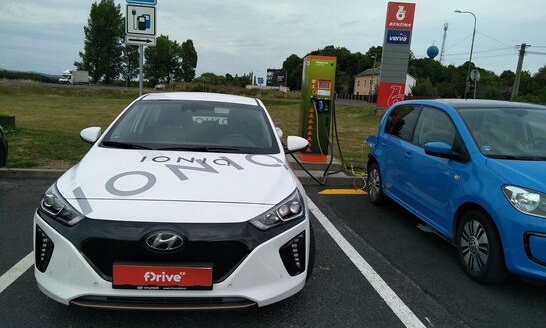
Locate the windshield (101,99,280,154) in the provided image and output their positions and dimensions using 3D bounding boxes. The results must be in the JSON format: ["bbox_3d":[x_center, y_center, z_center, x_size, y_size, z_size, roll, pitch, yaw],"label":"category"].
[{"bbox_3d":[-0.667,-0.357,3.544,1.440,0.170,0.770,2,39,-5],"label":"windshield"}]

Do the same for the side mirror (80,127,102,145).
[{"bbox_3d":[-1.622,-0.246,3.703,0.220,0.155,0.140,2,9,-5],"label":"side mirror"}]

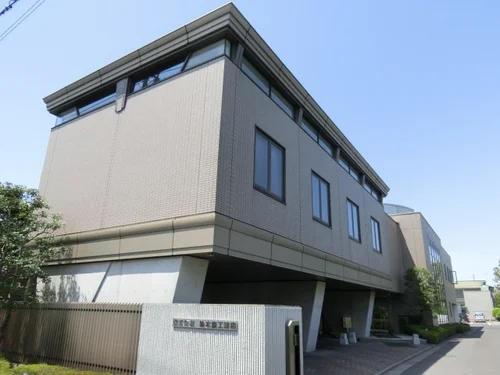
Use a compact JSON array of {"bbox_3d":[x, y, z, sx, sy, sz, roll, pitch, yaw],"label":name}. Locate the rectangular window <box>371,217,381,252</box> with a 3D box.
[{"bbox_3d":[6.421,2.468,18.396,0.120,1.650,1.650,-10,-22,31],"label":"rectangular window"}]

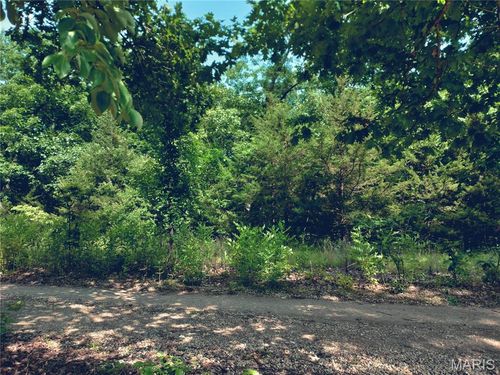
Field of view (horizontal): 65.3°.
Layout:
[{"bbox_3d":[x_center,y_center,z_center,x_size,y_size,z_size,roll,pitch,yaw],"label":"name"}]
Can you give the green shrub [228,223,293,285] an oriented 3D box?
[{"bbox_3d":[0.190,1.220,7.200,1.170,1.120,1.000,0,-1,0],"label":"green shrub"}]

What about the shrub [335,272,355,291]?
[{"bbox_3d":[1.650,1.630,6.800,0.350,0.300,0.320,0,-1,0],"label":"shrub"}]

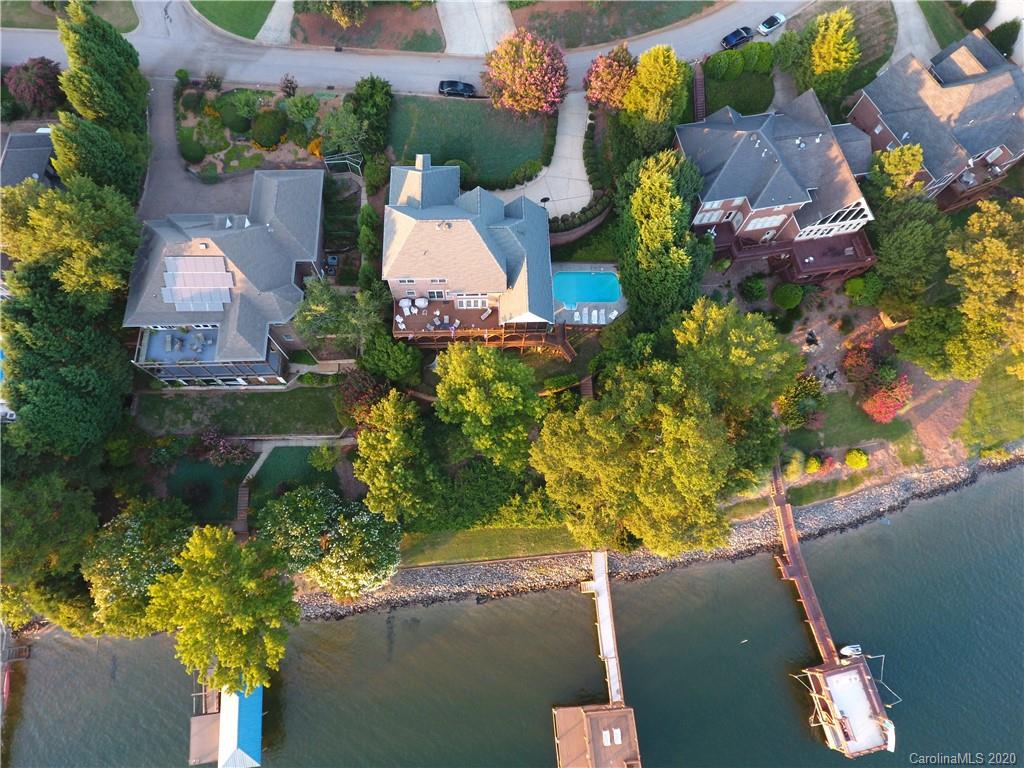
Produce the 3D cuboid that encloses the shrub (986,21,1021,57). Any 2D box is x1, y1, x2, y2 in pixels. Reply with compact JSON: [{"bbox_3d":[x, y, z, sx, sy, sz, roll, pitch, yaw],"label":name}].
[{"bbox_3d":[68.330,-48.040,82.300,3.300,4.200,3.800,1,70,-2],"label":"shrub"}]

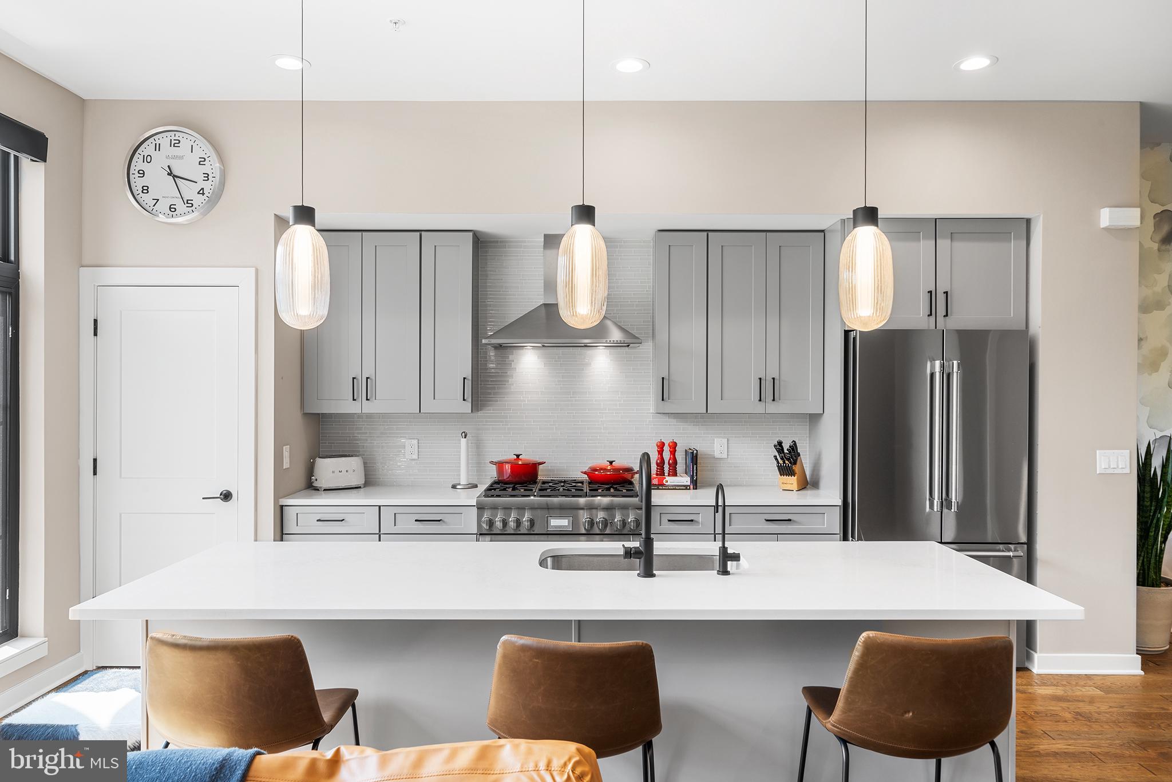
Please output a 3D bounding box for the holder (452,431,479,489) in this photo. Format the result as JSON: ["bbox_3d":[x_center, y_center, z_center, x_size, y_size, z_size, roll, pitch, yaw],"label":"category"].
[{"bbox_3d":[-0.731,0.420,4.790,0.163,0.350,0.163,0,0,0],"label":"holder"}]

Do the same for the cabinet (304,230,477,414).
[{"bbox_3d":[-1.157,-0.406,4.765,0.990,1.066,0.345,0,0,0],"label":"cabinet"}]

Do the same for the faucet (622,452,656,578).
[{"bbox_3d":[0.172,0.400,2.632,0.108,0.390,0.280,0,0,0],"label":"faucet"}]

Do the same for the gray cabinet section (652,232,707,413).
[{"bbox_3d":[0.560,-0.402,4.755,0.310,1.067,0.330,0,0,0],"label":"gray cabinet section"}]

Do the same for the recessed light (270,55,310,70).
[{"bbox_3d":[-1.417,-1.567,3.745,0.180,0.025,0.180,0,0,0],"label":"recessed light"}]

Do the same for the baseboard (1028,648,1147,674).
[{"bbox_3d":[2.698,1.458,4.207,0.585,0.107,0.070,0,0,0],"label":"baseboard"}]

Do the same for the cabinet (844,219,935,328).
[{"bbox_3d":[1.672,-0.642,4.600,0.505,0.607,0.610,0,0,0],"label":"cabinet"}]

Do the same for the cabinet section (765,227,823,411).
[{"bbox_3d":[1.230,-0.402,4.755,0.343,1.067,0.330,0,0,0],"label":"cabinet section"}]

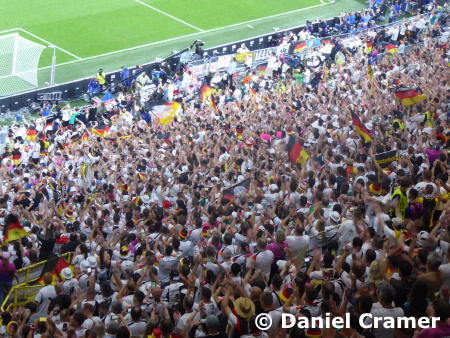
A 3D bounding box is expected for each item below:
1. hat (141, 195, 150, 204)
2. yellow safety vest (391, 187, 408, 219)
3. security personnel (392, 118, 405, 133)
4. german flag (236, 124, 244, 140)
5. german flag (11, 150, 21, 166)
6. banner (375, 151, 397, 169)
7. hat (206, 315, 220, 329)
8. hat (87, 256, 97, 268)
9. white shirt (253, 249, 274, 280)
[{"bbox_3d":[-2.470,0.948,46.470,0.270,0.140,0.290,8,24,-4],"label":"hat"},{"bbox_3d":[3.720,0.733,31.800,0.260,0.640,0.420,27,29,33],"label":"yellow safety vest"},{"bbox_3d":[6.368,-1.262,55.868,0.350,1.780,0.520,16,25,13],"label":"security personnel"},{"bbox_3d":[0.519,-1.223,50.119,0.270,0.550,0.150,10,24,0],"label":"german flag"},{"bbox_3d":[-9.222,-0.485,66.000,0.450,0.780,0.200,3,26,-17],"label":"german flag"},{"bbox_3d":[3.833,-0.225,35.500,0.580,0.420,0.080,2,26,-18],"label":"banner"},{"bbox_3d":[-0.169,2.232,21.932,0.190,0.160,0.240,-6,29,-32],"label":"hat"},{"bbox_3d":[-3.162,2.227,35.700,0.260,0.160,0.260,8,25,-4],"label":"hat"},{"bbox_3d":[0.795,2.019,31.300,0.500,0.700,0.280,-8,30,-34],"label":"white shirt"}]

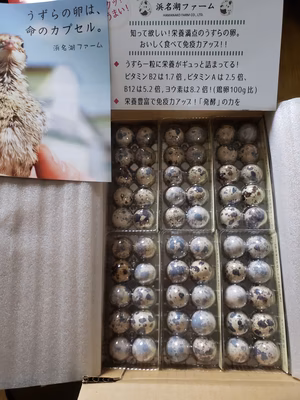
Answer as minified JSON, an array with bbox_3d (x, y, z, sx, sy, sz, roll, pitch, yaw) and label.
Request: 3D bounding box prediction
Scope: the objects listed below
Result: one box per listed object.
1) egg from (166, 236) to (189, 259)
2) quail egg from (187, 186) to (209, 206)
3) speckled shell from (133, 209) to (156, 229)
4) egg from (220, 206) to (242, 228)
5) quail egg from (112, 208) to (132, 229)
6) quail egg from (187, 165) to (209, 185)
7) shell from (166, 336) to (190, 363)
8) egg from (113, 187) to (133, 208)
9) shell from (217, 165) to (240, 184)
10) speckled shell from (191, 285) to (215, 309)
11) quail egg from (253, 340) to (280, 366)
[{"bbox_3d":[0.033,0.057,0.365,0.026,0.032,0.026,-1,74,5],"label":"egg"},{"bbox_3d":[0.059,-0.004,0.372,0.026,0.032,0.026,-1,75,3],"label":"quail egg"},{"bbox_3d":[-0.008,0.023,0.378,0.025,0.032,0.025,-1,75,4],"label":"speckled shell"},{"bbox_3d":[0.100,0.021,0.372,0.026,0.033,0.026,-1,75,4],"label":"egg"},{"bbox_3d":[-0.035,0.023,0.378,0.025,0.032,0.025,-1,75,3],"label":"quail egg"},{"bbox_3d":[0.062,-0.031,0.389,0.025,0.032,0.025,-1,75,4],"label":"quail egg"},{"bbox_3d":[0.032,0.167,0.336,0.026,0.032,0.026,-1,75,3],"label":"shell"},{"bbox_3d":[-0.035,-0.005,0.388,0.025,0.032,0.025,-1,75,4],"label":"egg"},{"bbox_3d":[0.101,-0.034,0.387,0.026,0.032,0.026,-1,75,4],"label":"shell"},{"bbox_3d":[0.062,0.113,0.351,0.026,0.032,0.026,-1,75,4],"label":"speckled shell"},{"bbox_3d":[0.128,0.168,0.332,0.027,0.032,0.027,-1,75,4],"label":"quail egg"}]

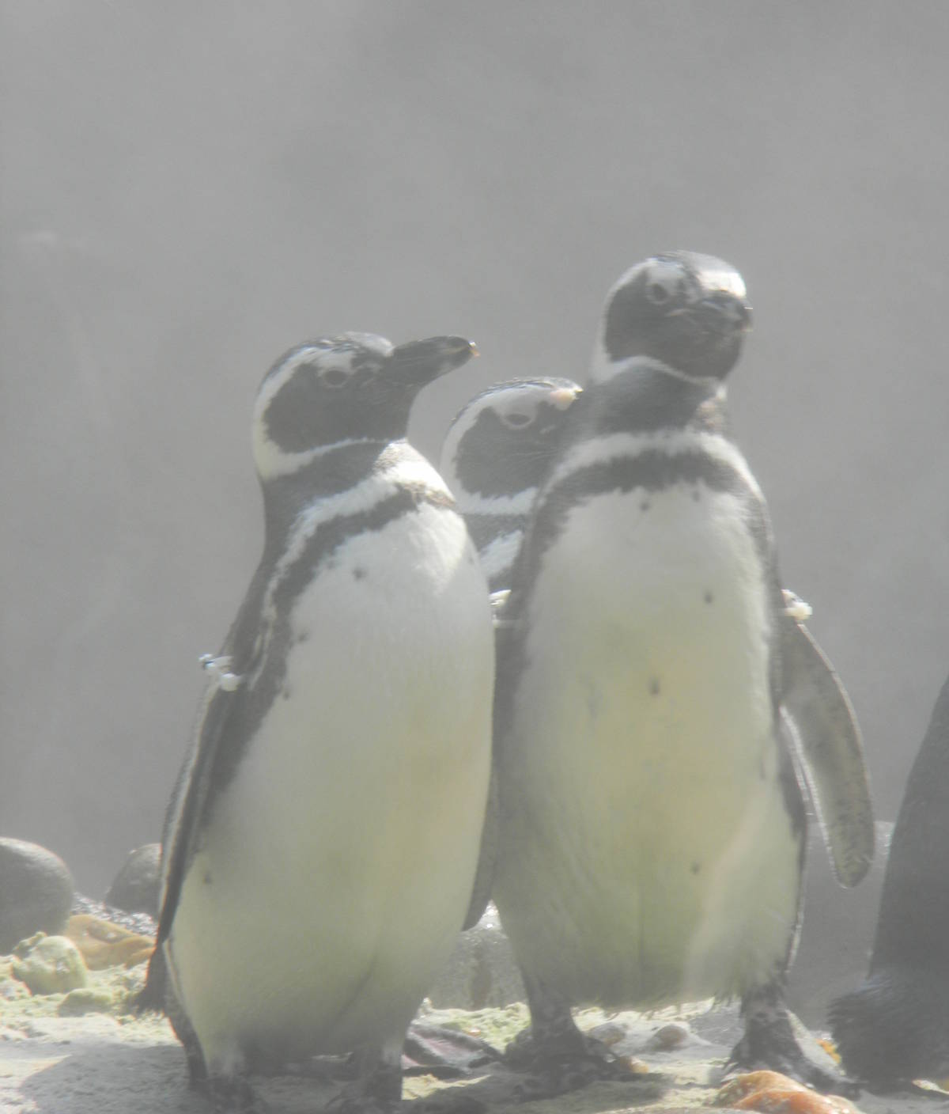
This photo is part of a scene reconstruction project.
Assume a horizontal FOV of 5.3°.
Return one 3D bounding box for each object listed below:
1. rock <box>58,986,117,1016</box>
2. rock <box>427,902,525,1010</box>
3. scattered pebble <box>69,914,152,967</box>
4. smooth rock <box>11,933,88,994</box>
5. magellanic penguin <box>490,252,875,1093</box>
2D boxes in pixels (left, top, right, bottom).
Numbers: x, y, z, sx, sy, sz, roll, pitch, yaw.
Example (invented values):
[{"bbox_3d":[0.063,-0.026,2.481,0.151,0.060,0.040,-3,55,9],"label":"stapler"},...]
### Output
[{"bbox_3d":[-0.285,0.325,7.514,0.046,0.018,0.038,0,10,0],"label":"rock"},{"bbox_3d":[0.003,0.290,7.542,0.125,0.076,0.100,0,10,0],"label":"rock"},{"bbox_3d":[-0.274,0.288,7.678,0.068,0.034,0.052,0,10,0],"label":"scattered pebble"},{"bbox_3d":[-0.318,0.301,7.596,0.057,0.037,0.048,0,10,0],"label":"smooth rock"},{"bbox_3d":[0.149,0.074,7.290,0.270,0.590,0.230,-1,10,-8],"label":"magellanic penguin"}]

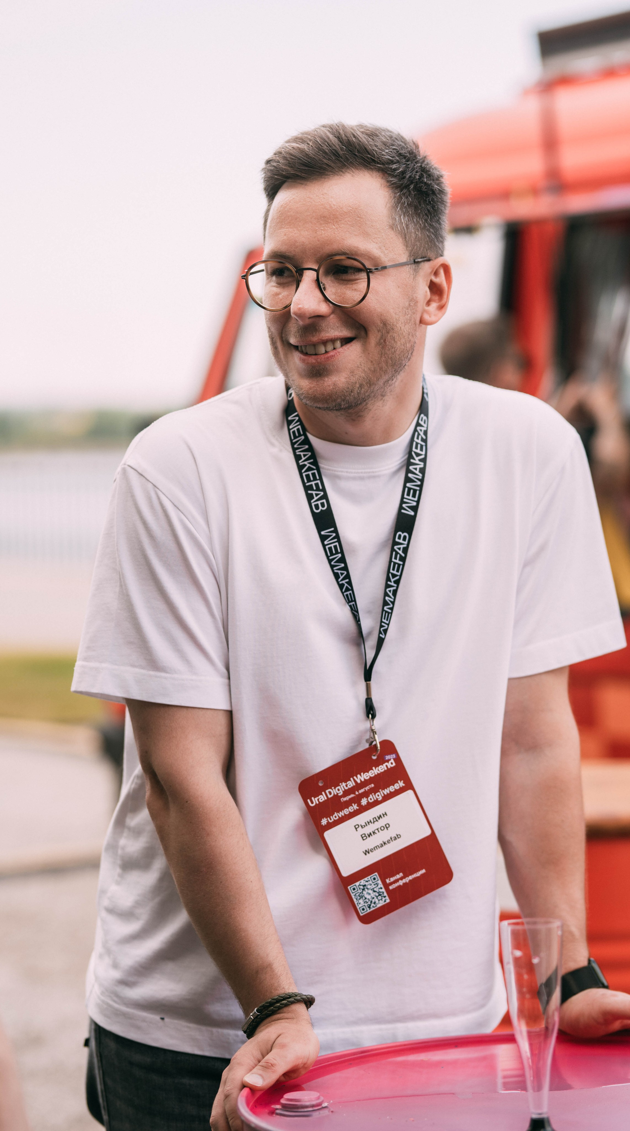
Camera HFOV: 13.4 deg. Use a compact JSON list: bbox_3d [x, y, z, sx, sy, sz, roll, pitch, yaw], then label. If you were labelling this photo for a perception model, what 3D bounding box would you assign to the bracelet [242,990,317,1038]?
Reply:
[{"bbox_3d":[-0.032,0.396,2.360,0.071,0.019,0.062,-24,-20,1],"label":"bracelet"}]

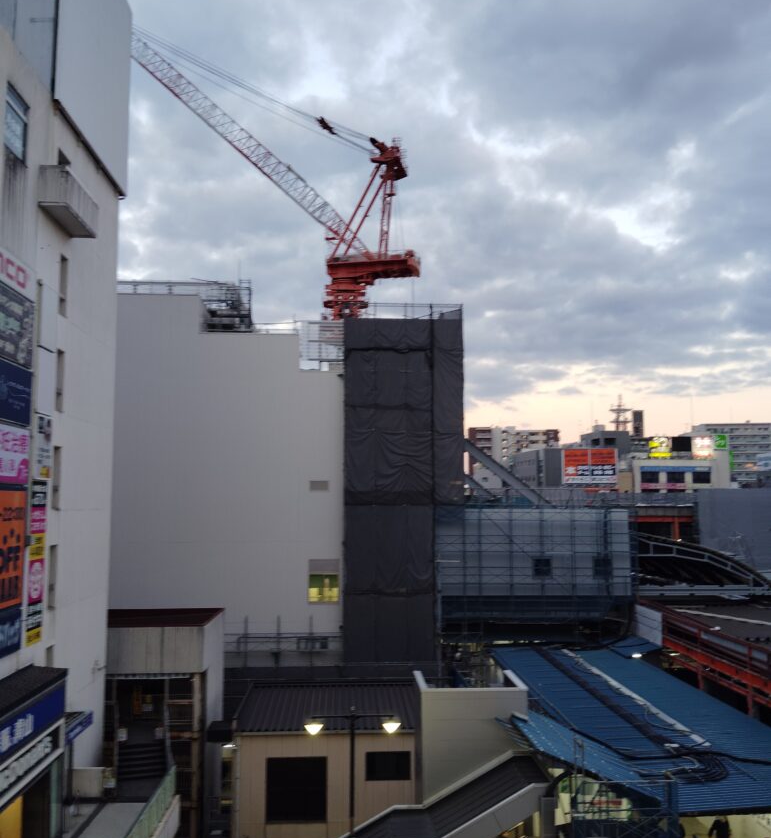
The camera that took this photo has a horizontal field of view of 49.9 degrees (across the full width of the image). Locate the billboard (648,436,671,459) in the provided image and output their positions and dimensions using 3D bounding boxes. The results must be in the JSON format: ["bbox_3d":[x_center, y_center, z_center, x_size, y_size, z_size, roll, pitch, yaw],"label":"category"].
[{"bbox_3d":[57.068,5.917,172.304,4.530,4.570,0.600,-1,-6,8],"label":"billboard"}]

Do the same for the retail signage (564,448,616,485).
[{"bbox_3d":[38.271,8.910,154.906,10.300,6.790,0.600,-1,-6,8],"label":"retail signage"}]

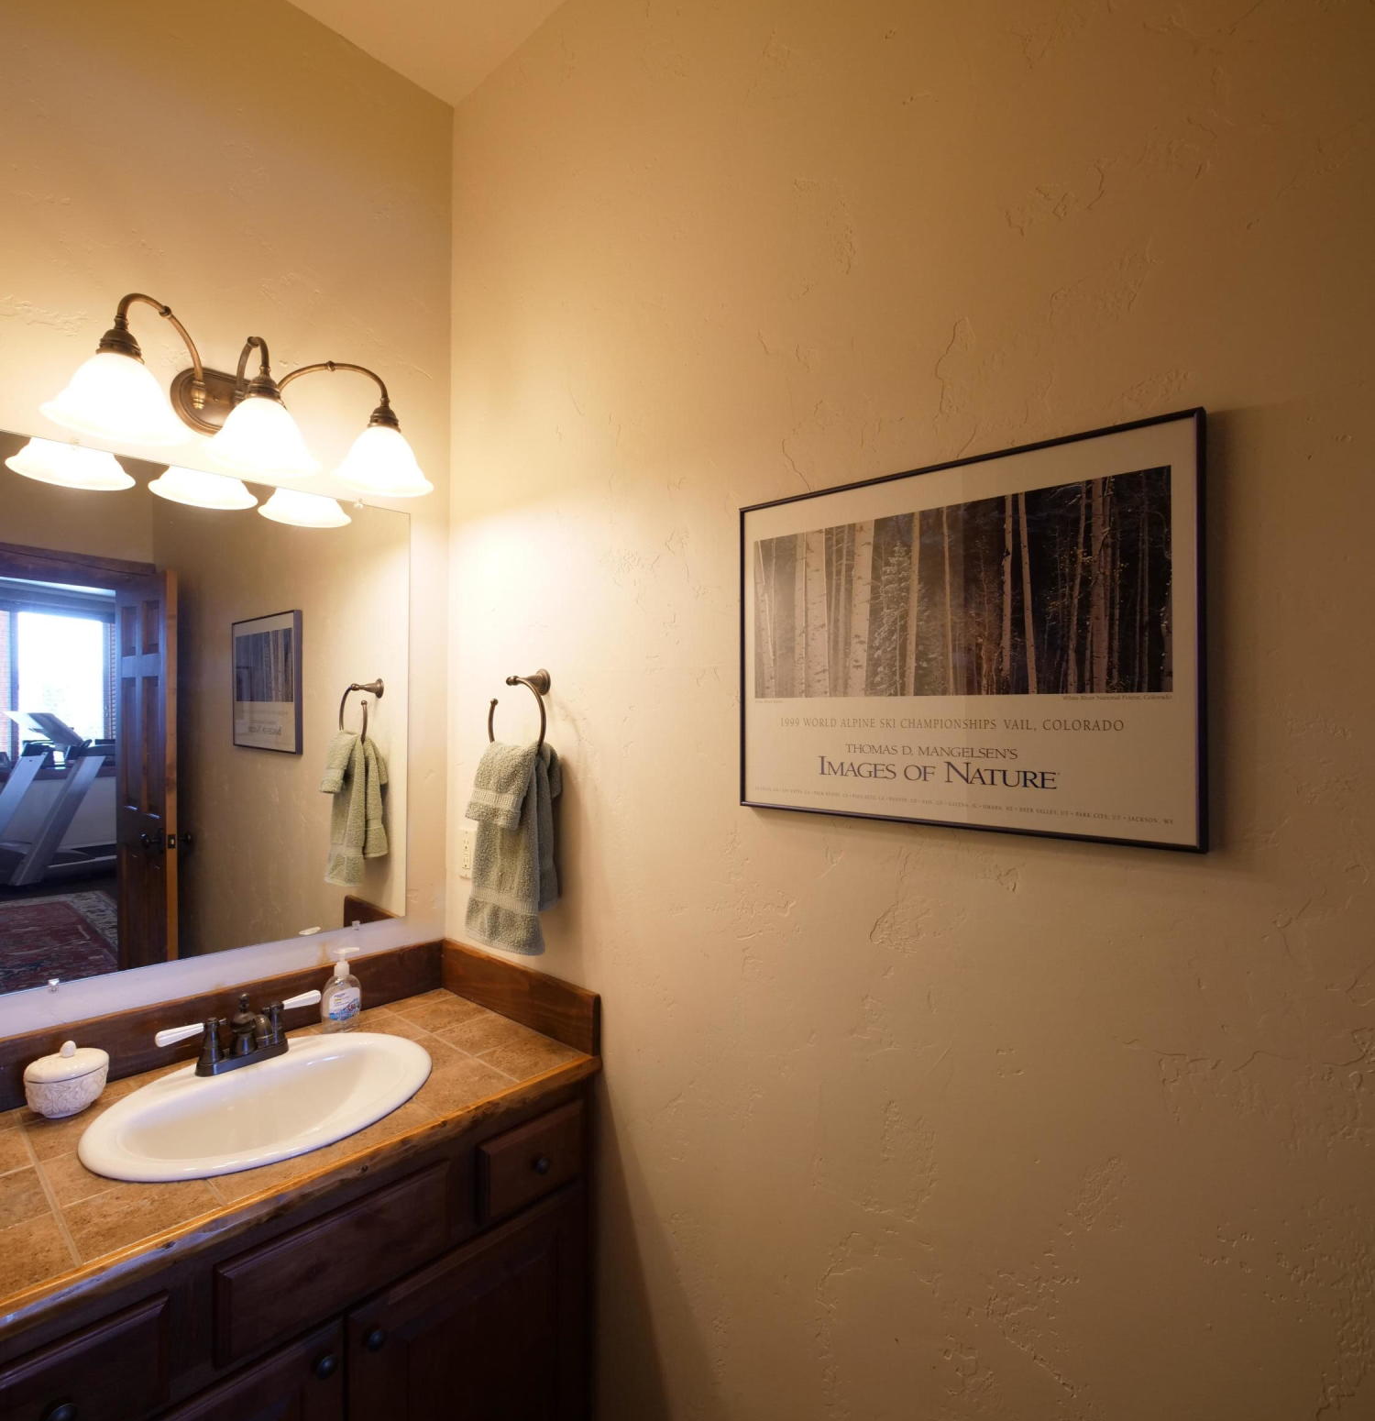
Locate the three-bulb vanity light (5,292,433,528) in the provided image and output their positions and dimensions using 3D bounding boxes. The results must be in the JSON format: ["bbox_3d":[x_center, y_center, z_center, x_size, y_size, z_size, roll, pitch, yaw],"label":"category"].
[{"bbox_3d":[-0.780,-0.557,1.348,0.287,0.224,0.611,-1,-2,42],"label":"three-bulb vanity light"}]

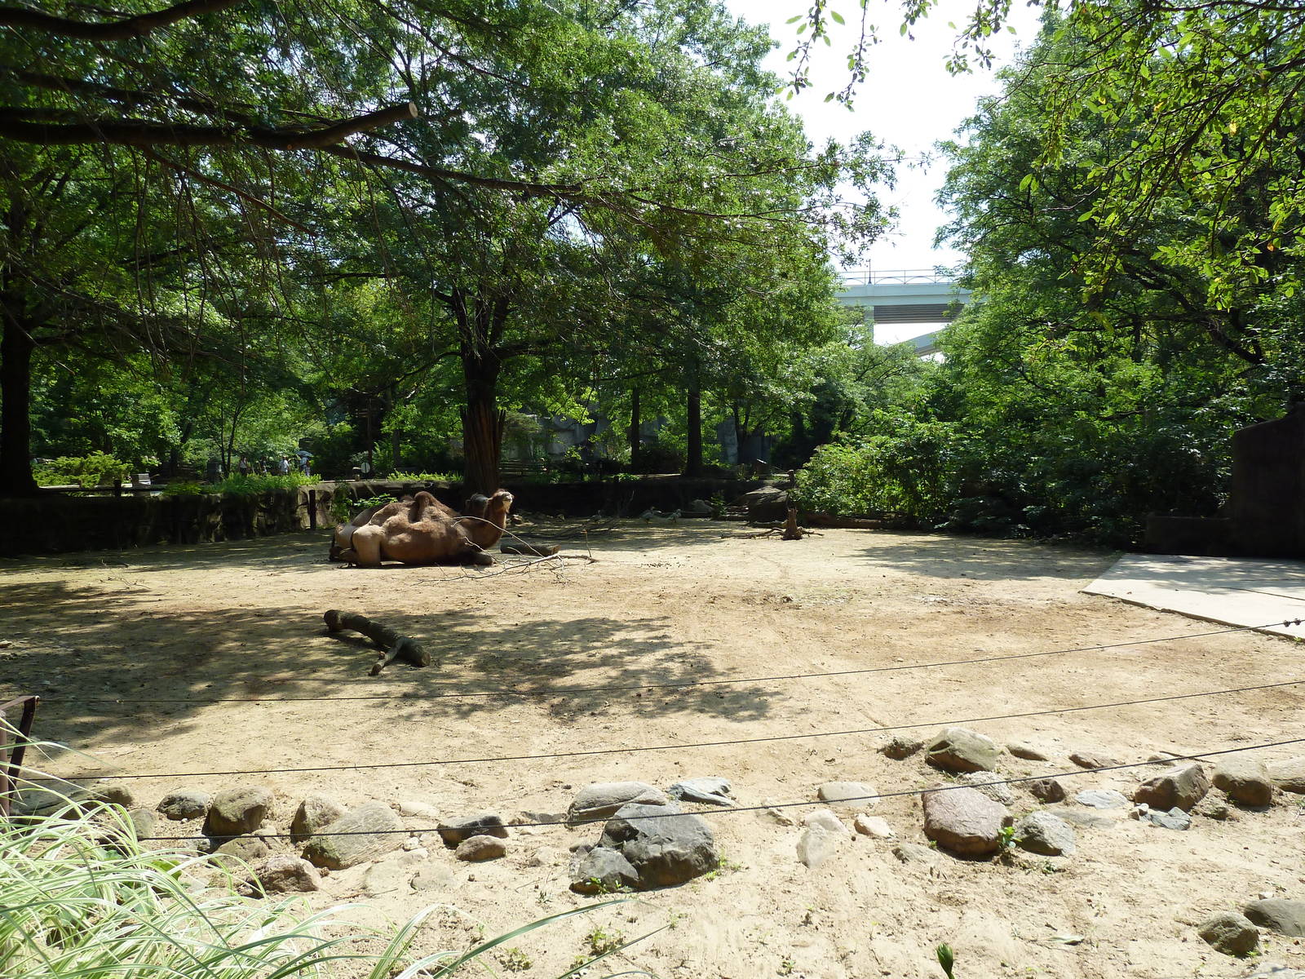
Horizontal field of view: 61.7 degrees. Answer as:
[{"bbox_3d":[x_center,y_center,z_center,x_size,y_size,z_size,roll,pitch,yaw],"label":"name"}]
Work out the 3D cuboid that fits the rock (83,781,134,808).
[{"bbox_3d":[-2.918,1.609,5.871,0.270,0.130,0.210,0,2,0],"label":"rock"}]

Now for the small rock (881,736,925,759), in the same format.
[{"bbox_3d":[1.561,1.596,6.814,0.267,0.112,0.187,0,2,13],"label":"small rock"}]

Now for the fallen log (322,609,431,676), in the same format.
[{"bbox_3d":[-2.890,1.387,10.539,0.591,0.290,2.637,-1,2,-34],"label":"fallen log"}]

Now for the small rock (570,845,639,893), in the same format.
[{"bbox_3d":[-0.206,1.621,4.745,0.300,0.170,0.230,0,2,0],"label":"small rock"}]

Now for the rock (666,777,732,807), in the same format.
[{"bbox_3d":[0.254,1.613,5.912,0.350,0.120,0.240,0,2,0],"label":"rock"}]

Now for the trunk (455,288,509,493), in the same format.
[{"bbox_3d":[-4.686,-2.280,30.000,1.450,6.380,1.300,0,2,0],"label":"trunk"}]

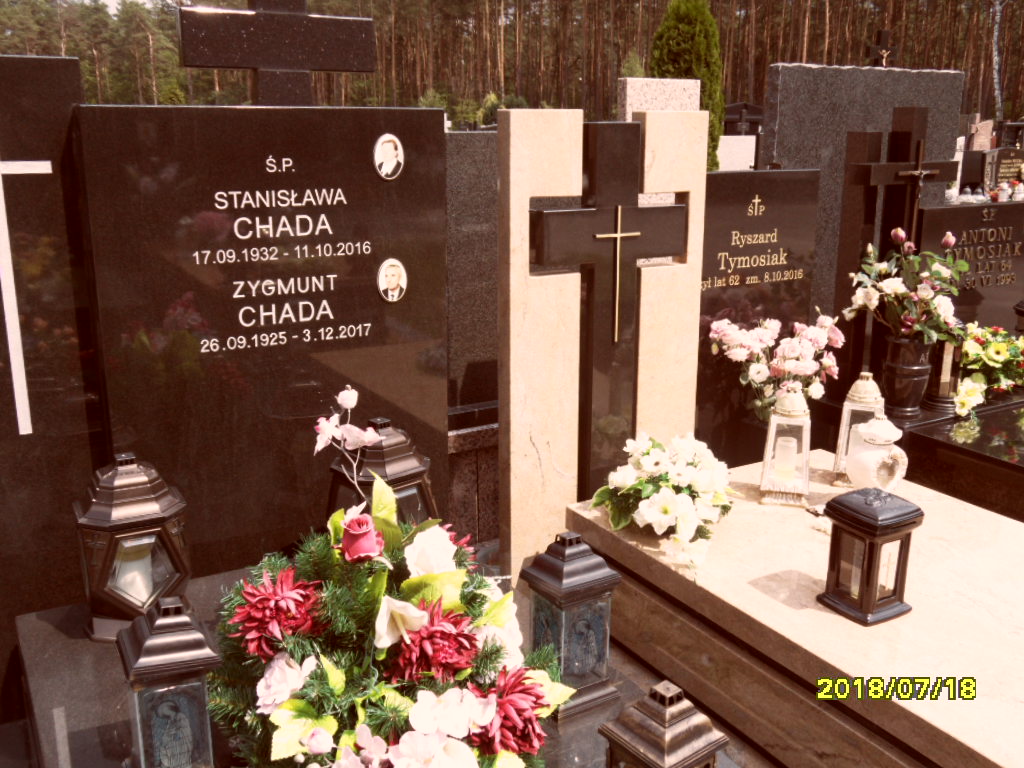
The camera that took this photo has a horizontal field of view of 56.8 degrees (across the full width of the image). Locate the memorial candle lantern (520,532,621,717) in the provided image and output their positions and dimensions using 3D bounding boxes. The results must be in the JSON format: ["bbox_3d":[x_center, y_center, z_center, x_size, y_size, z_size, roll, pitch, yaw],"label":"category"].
[{"bbox_3d":[0.112,0.430,1.789,0.148,0.336,0.148,-8,16,-28],"label":"memorial candle lantern"}]

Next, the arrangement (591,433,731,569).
[{"bbox_3d":[0.425,0.278,2.508,0.260,0.215,0.310,-8,16,-28],"label":"arrangement"}]

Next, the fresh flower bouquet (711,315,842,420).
[{"bbox_3d":[0.835,-0.039,2.986,0.320,0.250,0.240,-8,16,-28],"label":"fresh flower bouquet"}]

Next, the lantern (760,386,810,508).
[{"bbox_3d":[0.806,0.174,2.757,0.131,0.341,0.131,4,16,14],"label":"lantern"}]

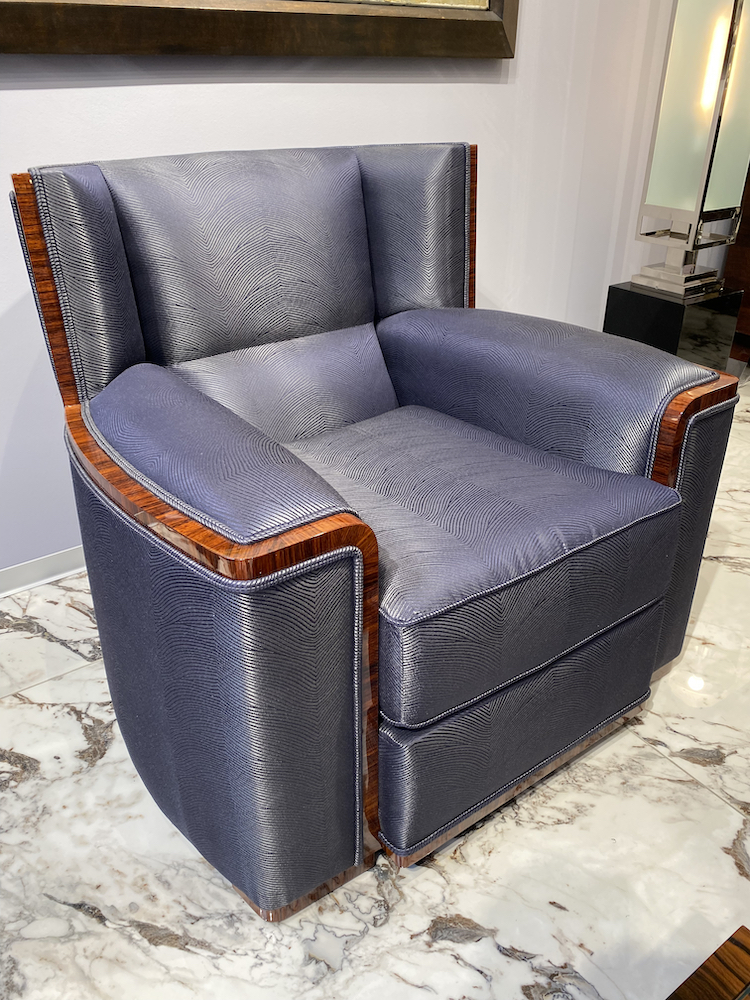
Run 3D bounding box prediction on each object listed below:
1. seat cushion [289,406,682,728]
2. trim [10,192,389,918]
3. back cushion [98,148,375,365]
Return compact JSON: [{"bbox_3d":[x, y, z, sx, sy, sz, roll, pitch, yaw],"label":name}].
[{"bbox_3d":[0.043,0.029,1.277,0.562,0.178,0.696,-19,29,-30],"label":"seat cushion"},{"bbox_3d":[-0.278,0.029,1.101,0.220,0.890,0.700,-19,34,-30],"label":"trim"},{"bbox_3d":[-0.249,-0.489,1.469,0.533,0.350,0.125,-19,24,-30],"label":"back cushion"}]

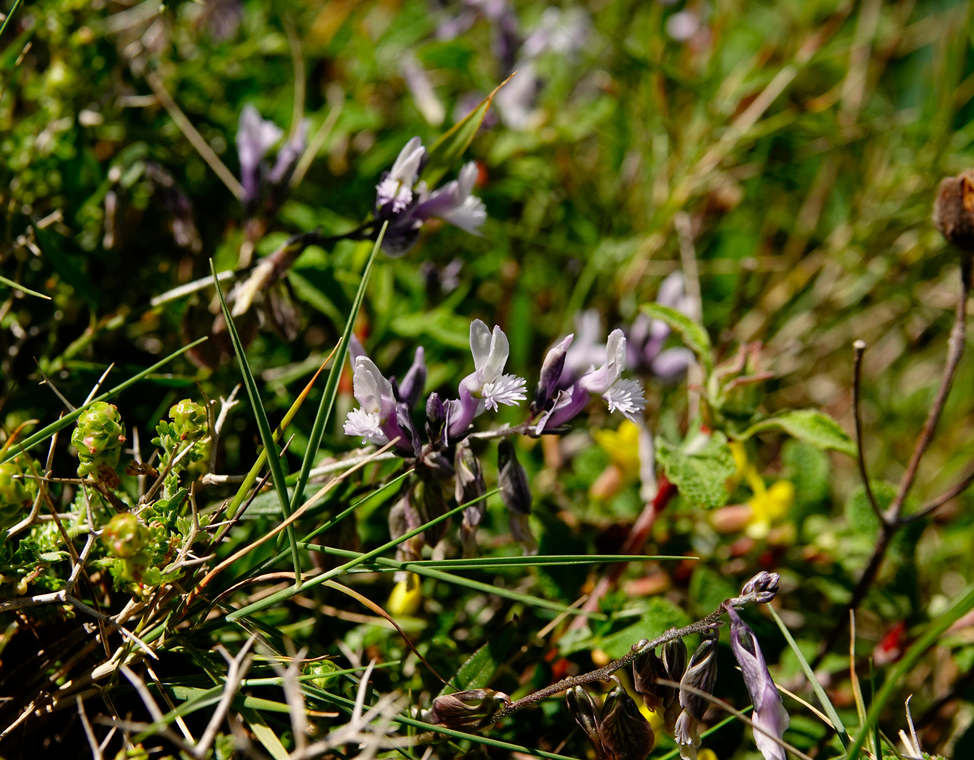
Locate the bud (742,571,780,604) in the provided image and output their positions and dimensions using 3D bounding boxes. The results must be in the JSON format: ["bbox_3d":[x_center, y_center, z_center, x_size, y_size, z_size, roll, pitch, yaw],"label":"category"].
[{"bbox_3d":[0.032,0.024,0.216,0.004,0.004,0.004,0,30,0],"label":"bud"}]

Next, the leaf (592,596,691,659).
[{"bbox_3d":[0.021,0.034,0.255,0.013,0.006,0.009,0,27,0],"label":"leaf"}]

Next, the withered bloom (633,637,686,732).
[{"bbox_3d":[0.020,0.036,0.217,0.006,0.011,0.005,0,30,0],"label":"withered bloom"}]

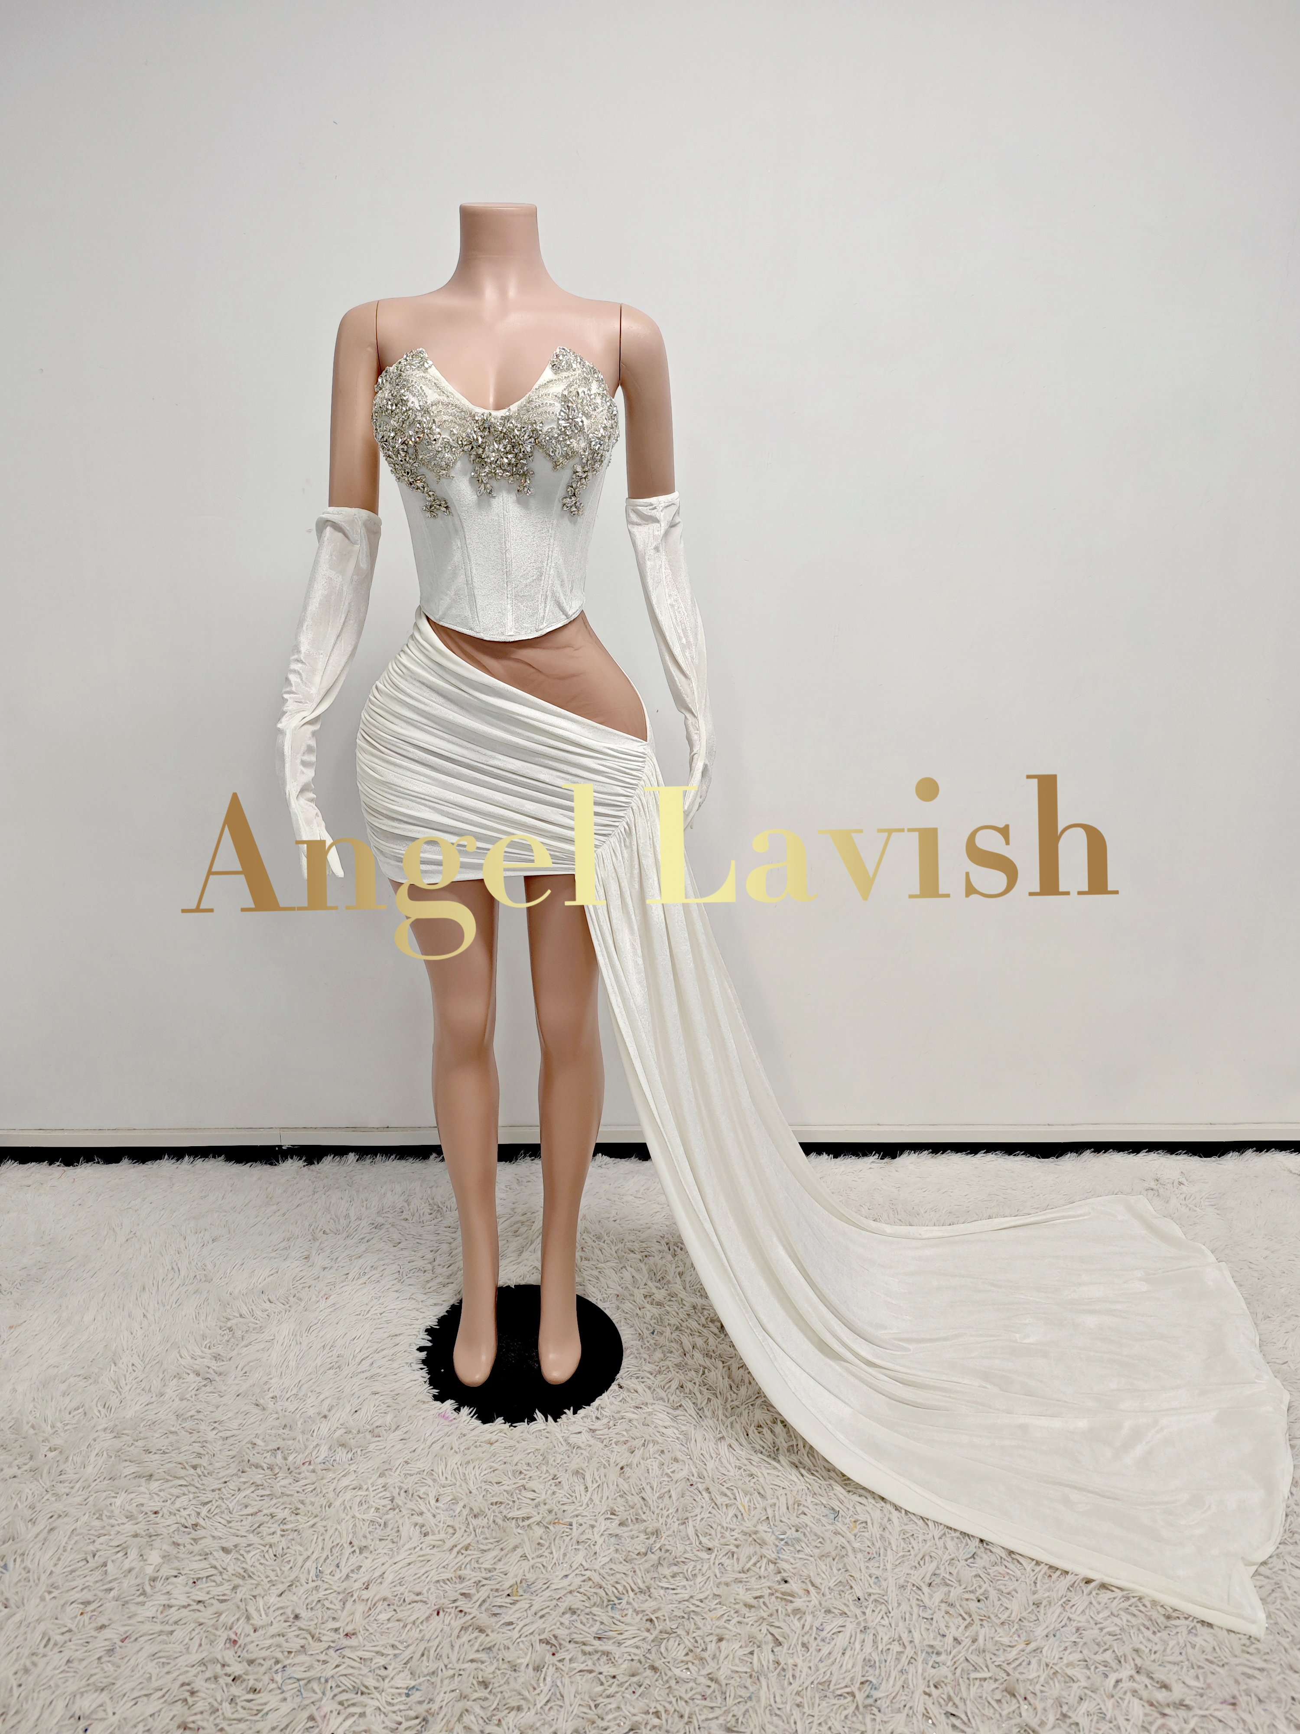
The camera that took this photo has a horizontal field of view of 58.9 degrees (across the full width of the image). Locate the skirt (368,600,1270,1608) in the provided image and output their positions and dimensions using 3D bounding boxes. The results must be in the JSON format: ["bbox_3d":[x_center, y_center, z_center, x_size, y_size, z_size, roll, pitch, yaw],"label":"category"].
[{"bbox_3d":[0.307,0.225,1.532,1.350,1.110,0.840,-1,18,-6],"label":"skirt"}]

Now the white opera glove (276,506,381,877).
[{"bbox_3d":[-0.390,-0.204,1.391,0.145,0.445,0.160,-1,18,-6],"label":"white opera glove"}]

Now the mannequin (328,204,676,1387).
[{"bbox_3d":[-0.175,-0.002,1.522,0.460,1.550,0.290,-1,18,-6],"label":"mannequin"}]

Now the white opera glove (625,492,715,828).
[{"bbox_3d":[0.025,-0.254,1.496,0.125,0.440,0.140,-1,18,-6],"label":"white opera glove"}]

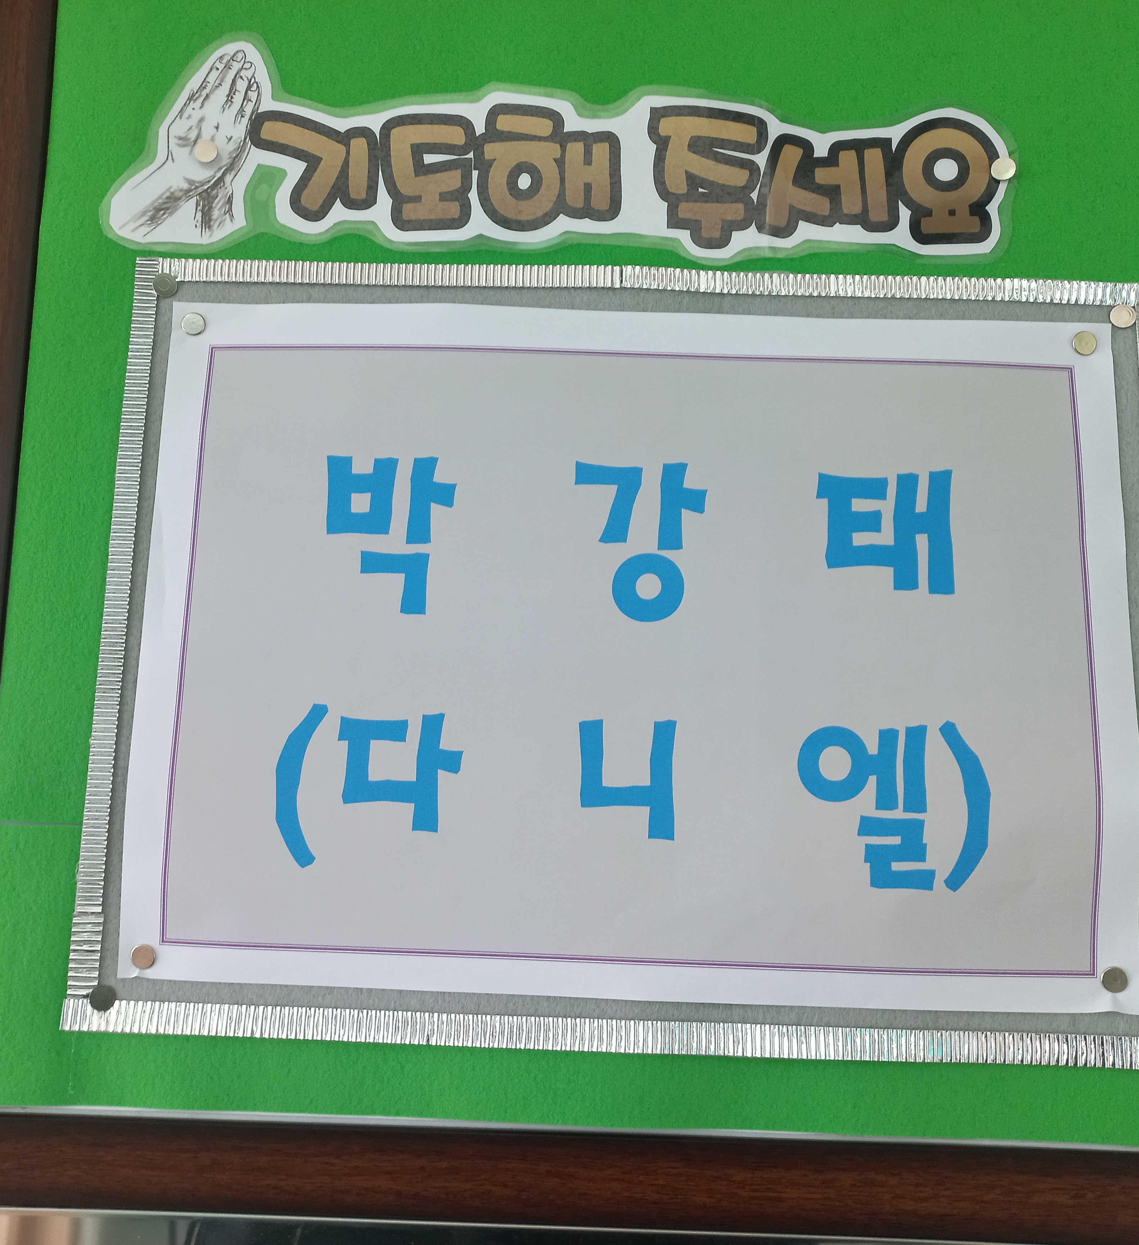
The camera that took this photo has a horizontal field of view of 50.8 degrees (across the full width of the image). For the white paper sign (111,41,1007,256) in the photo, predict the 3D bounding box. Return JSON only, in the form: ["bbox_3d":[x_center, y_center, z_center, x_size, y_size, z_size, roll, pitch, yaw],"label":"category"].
[{"bbox_3d":[-0.005,-0.220,0.549,0.415,0.107,0.007,2,-9,1],"label":"white paper sign"}]

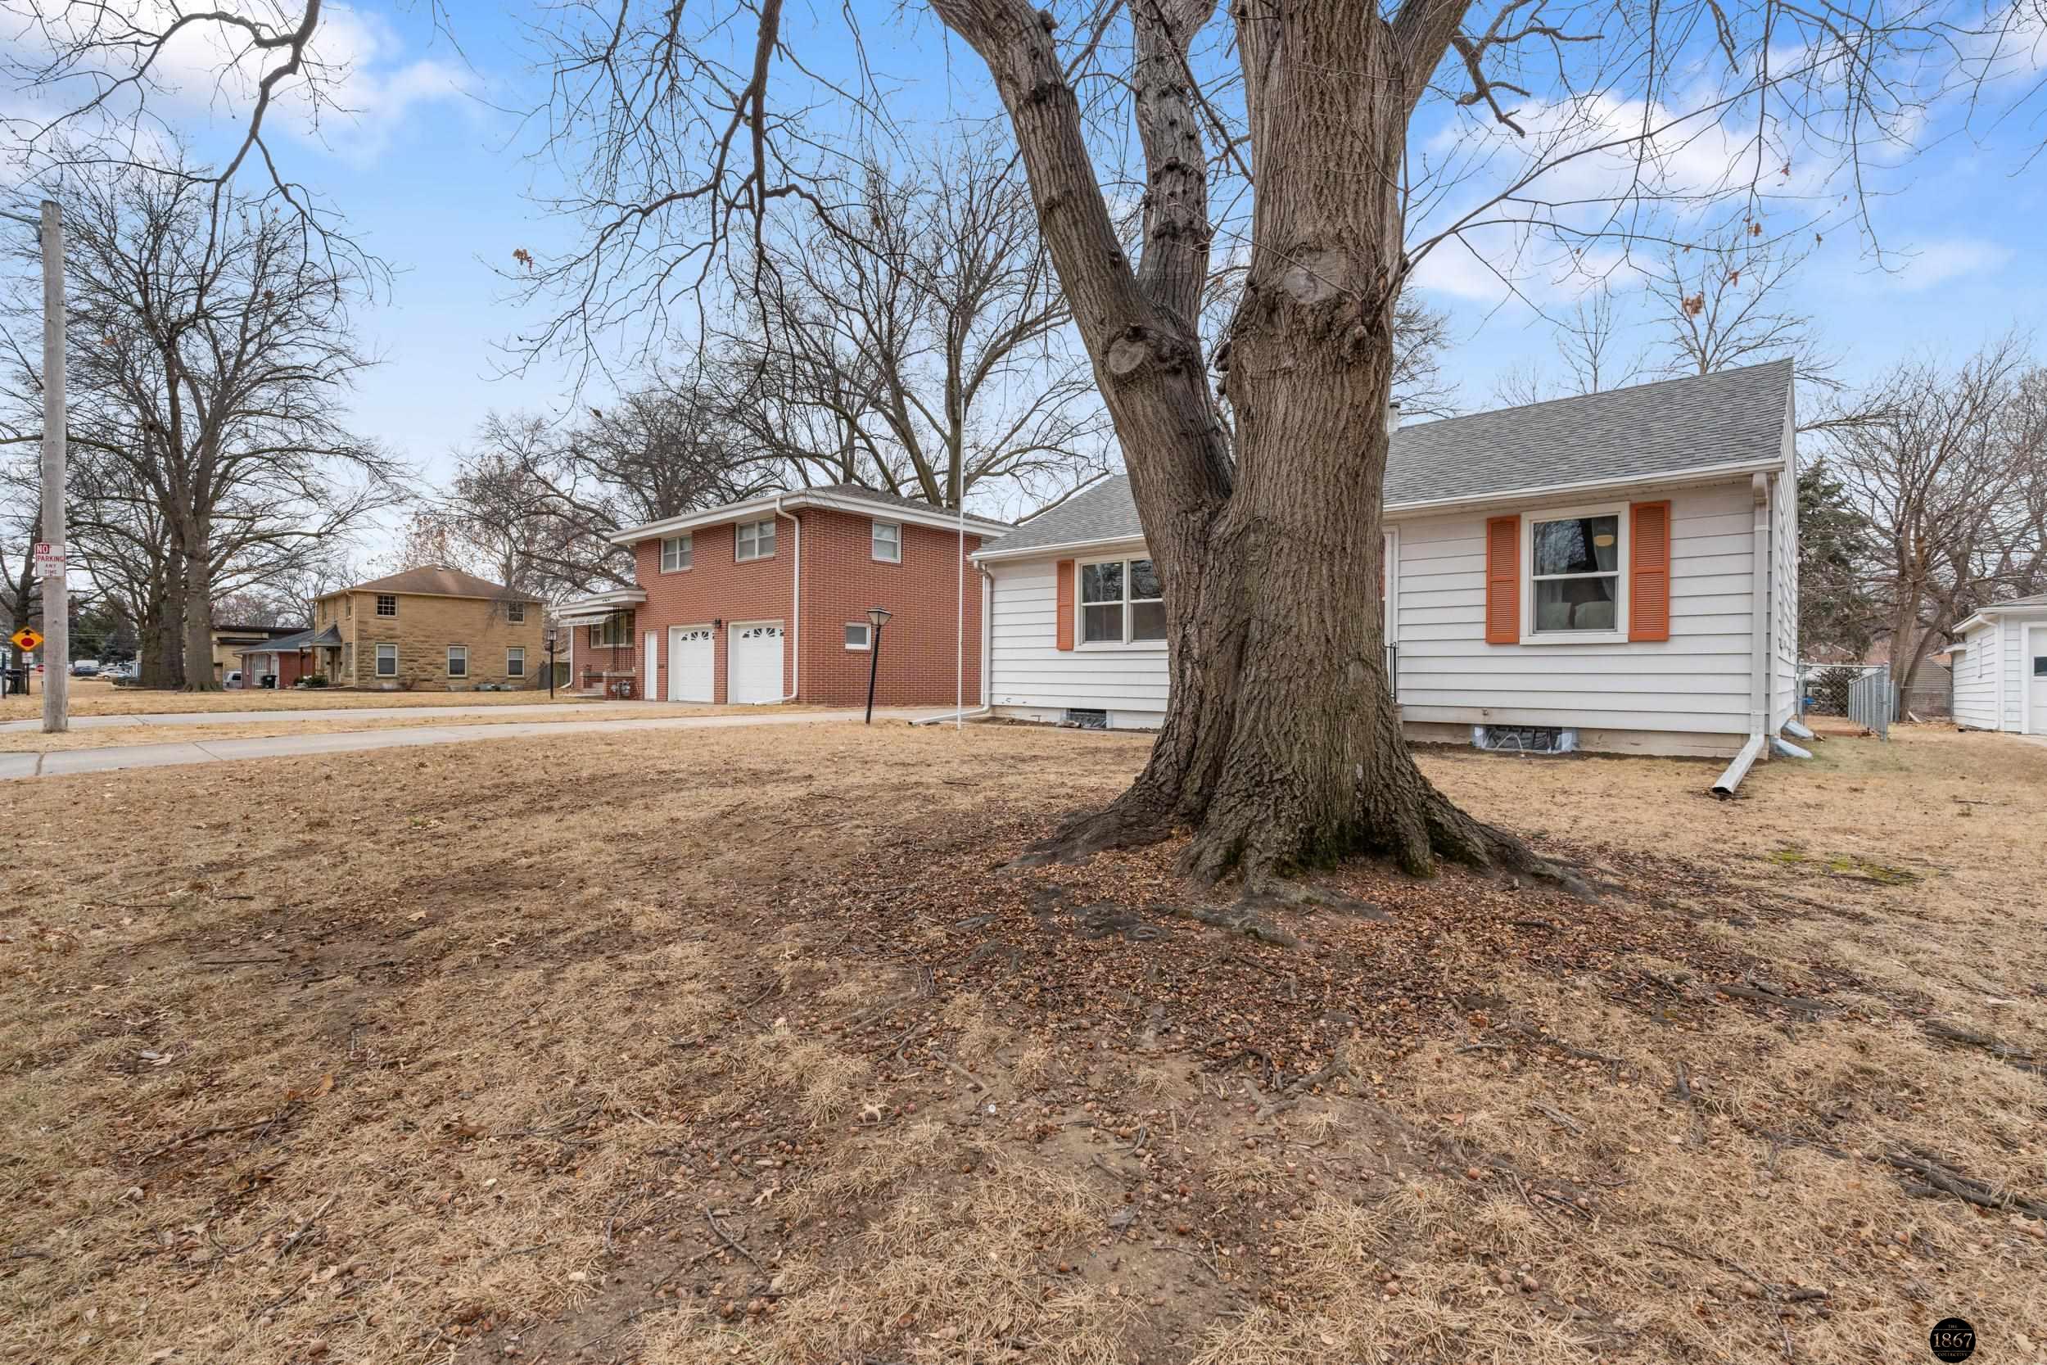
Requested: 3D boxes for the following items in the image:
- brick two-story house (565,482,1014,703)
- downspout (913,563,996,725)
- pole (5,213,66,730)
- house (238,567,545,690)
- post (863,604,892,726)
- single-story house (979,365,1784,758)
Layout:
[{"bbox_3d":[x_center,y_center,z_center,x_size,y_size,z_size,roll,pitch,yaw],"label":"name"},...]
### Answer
[{"bbox_3d":[-7.490,-2.671,28.911,14.100,6.400,8.800,1,0,42],"label":"brick two-story house"},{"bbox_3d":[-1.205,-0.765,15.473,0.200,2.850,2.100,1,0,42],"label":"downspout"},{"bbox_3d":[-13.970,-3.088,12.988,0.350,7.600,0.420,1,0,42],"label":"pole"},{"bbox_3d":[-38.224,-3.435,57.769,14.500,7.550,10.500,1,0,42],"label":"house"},{"bbox_3d":[-2.350,-0.263,14.264,0.420,1.860,0.420,6,0,42],"label":"post"},{"bbox_3d":[5.920,-1.756,15.488,11.050,5.000,8.300,1,0,42],"label":"single-story house"}]

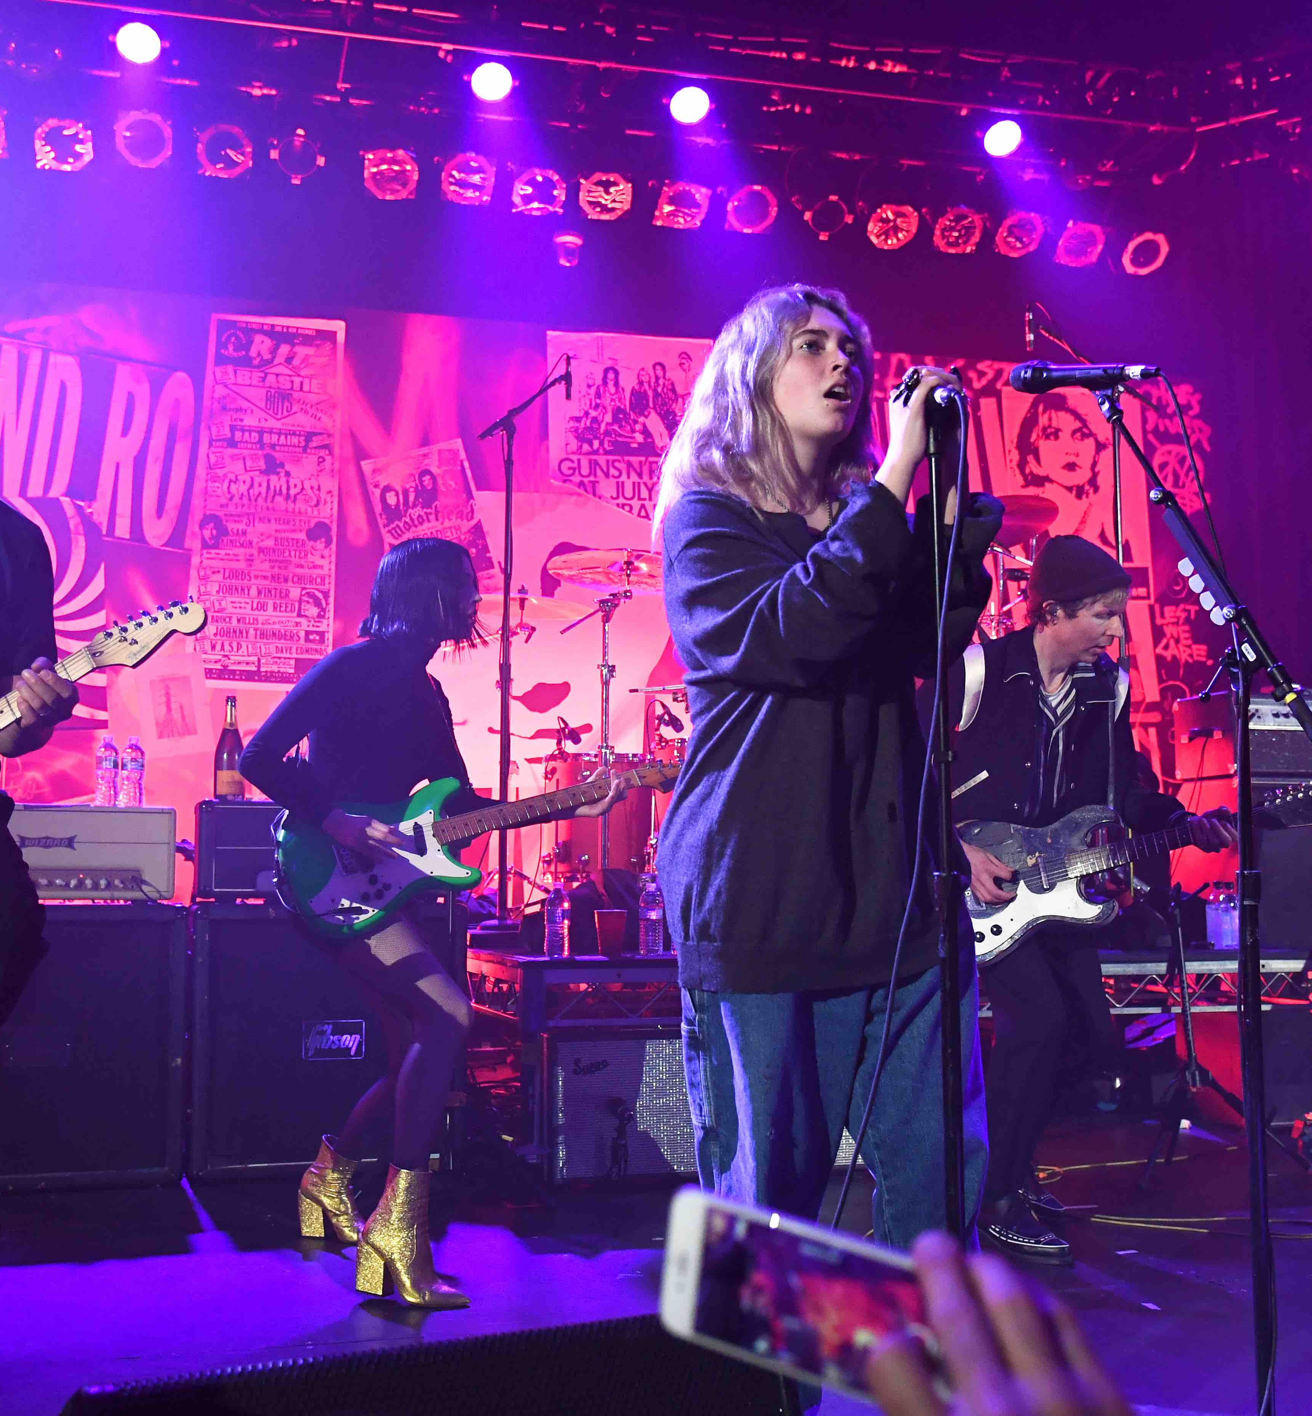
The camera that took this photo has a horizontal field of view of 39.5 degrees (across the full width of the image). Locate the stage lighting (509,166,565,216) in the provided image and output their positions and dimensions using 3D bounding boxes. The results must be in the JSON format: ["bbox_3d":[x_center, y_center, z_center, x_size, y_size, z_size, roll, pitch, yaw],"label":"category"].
[{"bbox_3d":[-0.577,-2.544,8.767,0.260,0.300,0.260,1,-47,-15],"label":"stage lighting"}]

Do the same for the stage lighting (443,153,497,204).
[{"bbox_3d":[-0.878,-2.492,8.516,0.250,0.250,0.300,1,25,-11],"label":"stage lighting"}]

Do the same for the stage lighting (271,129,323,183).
[{"bbox_3d":[-1.634,-2.535,8.315,0.250,0.250,0.300,1,25,-14],"label":"stage lighting"}]

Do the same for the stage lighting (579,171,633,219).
[{"bbox_3d":[-0.259,-2.521,8.779,0.260,0.300,0.260,1,-48,-13],"label":"stage lighting"}]

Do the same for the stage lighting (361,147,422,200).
[{"bbox_3d":[-1.224,-2.488,8.422,0.250,0.250,0.300,1,25,-12],"label":"stage lighting"}]

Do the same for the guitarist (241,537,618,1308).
[{"bbox_3d":[-0.518,0.398,3.900,0.820,1.610,0.620,-3,-7,22],"label":"guitarist"}]

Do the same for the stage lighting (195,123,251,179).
[{"bbox_3d":[-1.990,-2.631,8.462,0.260,0.300,0.260,1,-50,-15],"label":"stage lighting"}]

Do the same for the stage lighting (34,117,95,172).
[{"bbox_3d":[-2.596,-2.507,8.053,0.250,0.250,0.300,1,25,-16],"label":"stage lighting"}]

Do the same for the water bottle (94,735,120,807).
[{"bbox_3d":[-1.583,0.191,5.279,0.066,0.208,0.066,2,-6,-16],"label":"water bottle"}]

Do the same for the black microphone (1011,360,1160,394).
[{"bbox_3d":[0.635,-0.492,2.720,0.215,0.050,0.050,-1,0,9],"label":"black microphone"}]

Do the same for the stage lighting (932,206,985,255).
[{"bbox_3d":[1.481,-2.421,9.149,0.250,0.250,0.300,0,26,-5],"label":"stage lighting"}]

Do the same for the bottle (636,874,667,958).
[{"bbox_3d":[-0.012,0.619,5.365,0.068,0.211,0.068,2,-6,-16],"label":"bottle"}]

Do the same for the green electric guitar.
[{"bbox_3d":[-0.331,0.235,3.929,0.990,0.325,0.075,-16,-28,-19],"label":"green electric guitar"}]

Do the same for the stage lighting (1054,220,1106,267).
[{"bbox_3d":[2.189,-2.497,9.615,0.265,0.290,0.275,2,-49,-17],"label":"stage lighting"}]

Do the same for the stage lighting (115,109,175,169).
[{"bbox_3d":[-2.292,-2.569,8.206,0.260,0.260,0.340,1,22,-16],"label":"stage lighting"}]

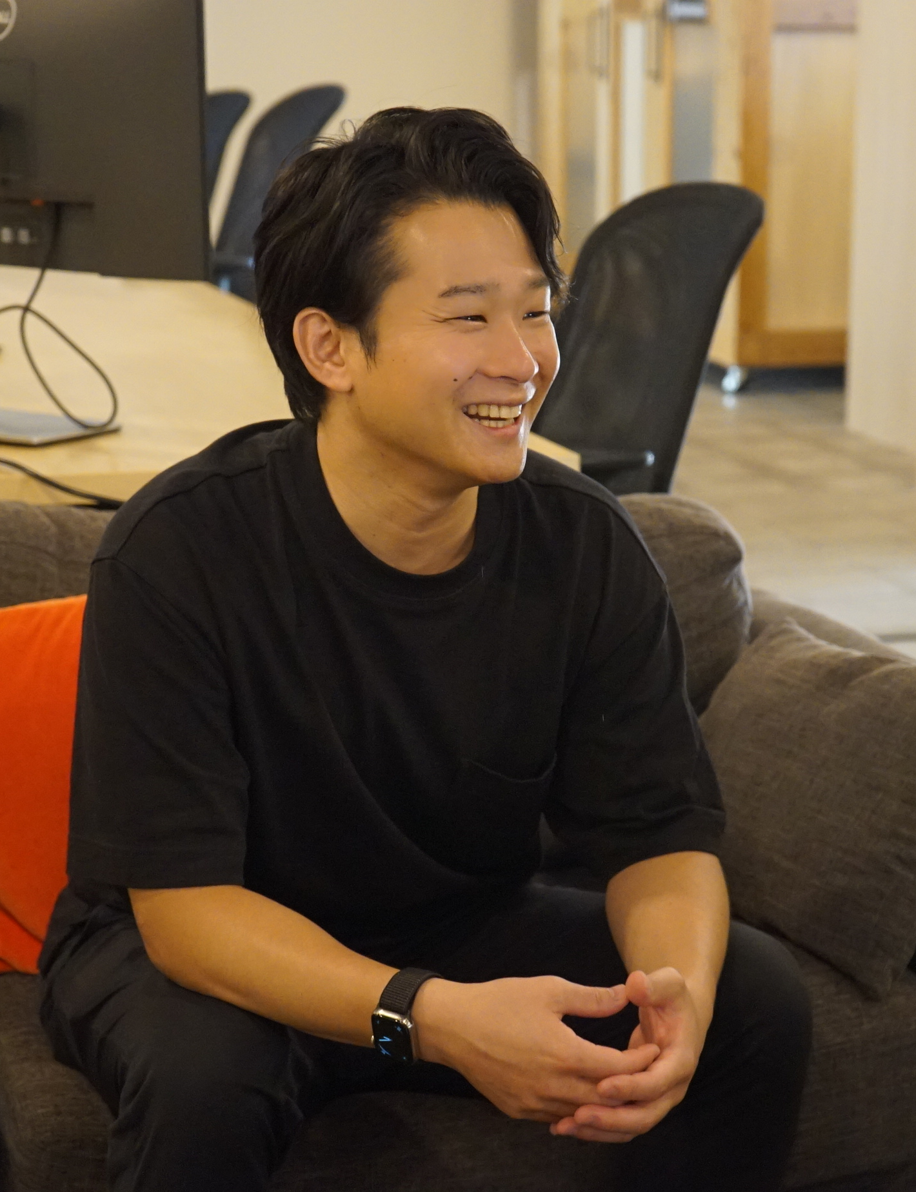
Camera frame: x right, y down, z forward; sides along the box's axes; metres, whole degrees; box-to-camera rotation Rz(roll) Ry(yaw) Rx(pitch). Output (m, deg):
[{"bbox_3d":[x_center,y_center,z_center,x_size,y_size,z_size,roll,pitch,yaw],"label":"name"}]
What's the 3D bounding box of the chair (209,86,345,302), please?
[{"bbox_3d":[-0.557,-0.525,5.970,0.600,1.014,0.600,-4,13,-17],"label":"chair"}]

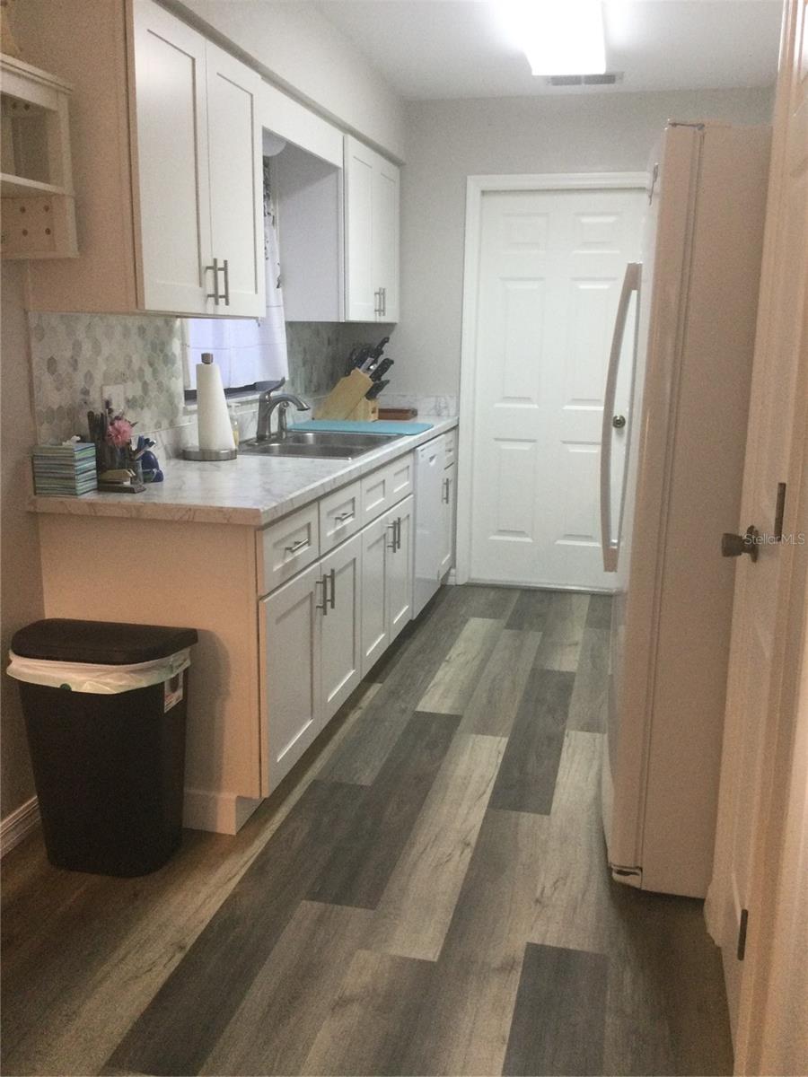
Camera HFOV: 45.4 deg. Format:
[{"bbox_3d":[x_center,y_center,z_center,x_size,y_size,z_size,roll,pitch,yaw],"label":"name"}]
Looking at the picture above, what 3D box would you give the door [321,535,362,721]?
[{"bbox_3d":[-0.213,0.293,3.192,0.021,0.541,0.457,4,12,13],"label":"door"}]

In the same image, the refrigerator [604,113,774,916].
[{"bbox_3d":[0.927,-0.058,2.544,0.796,1.782,0.875,4,13,13],"label":"refrigerator"}]

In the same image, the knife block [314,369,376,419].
[{"bbox_3d":[-0.288,-0.709,4.793,0.283,0.243,0.109,4,13,13],"label":"knife block"}]

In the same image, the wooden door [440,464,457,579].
[{"bbox_3d":[0.216,-0.091,4.873,0.020,0.538,0.307,4,12,13],"label":"wooden door"}]

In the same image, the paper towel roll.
[{"bbox_3d":[-0.668,-0.464,3.373,0.128,0.332,0.128,1,12,0],"label":"paper towel roll"}]

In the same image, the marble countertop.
[{"bbox_3d":[-0.351,-0.358,3.854,0.655,0.043,2.870,4,13,13],"label":"marble countertop"}]

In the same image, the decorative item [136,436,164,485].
[{"bbox_3d":[-0.761,-0.248,2.899,0.082,0.137,0.082,4,13,13],"label":"decorative item"}]

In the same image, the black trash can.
[{"bbox_3d":[-0.754,0.535,2.448,0.412,0.612,0.283,4,13,13],"label":"black trash can"}]

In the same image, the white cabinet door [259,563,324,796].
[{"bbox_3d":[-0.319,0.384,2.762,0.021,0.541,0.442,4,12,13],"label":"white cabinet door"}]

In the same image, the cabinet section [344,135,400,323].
[{"bbox_3d":[-0.291,-1.422,4.578,0.314,0.771,0.938,4,13,13],"label":"cabinet section"}]

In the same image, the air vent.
[{"bbox_3d":[0.825,-2.101,4.418,0.349,0.019,0.190,4,13,13],"label":"air vent"}]

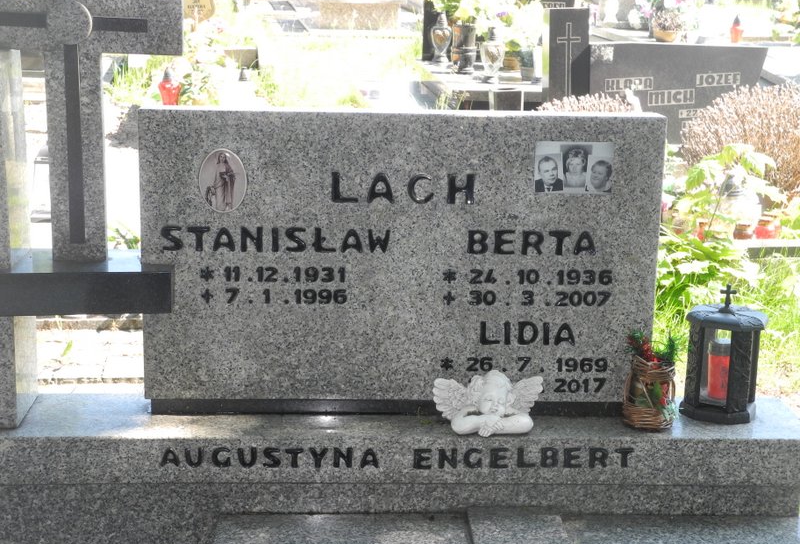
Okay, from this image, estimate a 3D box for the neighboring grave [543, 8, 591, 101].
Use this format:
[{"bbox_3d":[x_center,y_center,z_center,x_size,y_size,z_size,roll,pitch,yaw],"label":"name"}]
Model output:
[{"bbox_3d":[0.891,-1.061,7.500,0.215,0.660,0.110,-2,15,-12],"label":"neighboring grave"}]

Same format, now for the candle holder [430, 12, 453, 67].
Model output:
[{"bbox_3d":[0.247,-1.385,8.400,0.125,0.315,0.115,-1,15,-5],"label":"candle holder"}]

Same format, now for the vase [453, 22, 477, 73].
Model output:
[{"bbox_3d":[0.378,-1.324,8.331,0.128,0.276,0.128,0,14,-3],"label":"vase"}]

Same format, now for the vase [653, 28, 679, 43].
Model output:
[{"bbox_3d":[1.959,-1.741,10.400,0.172,0.093,0.172,-1,15,-5],"label":"vase"}]

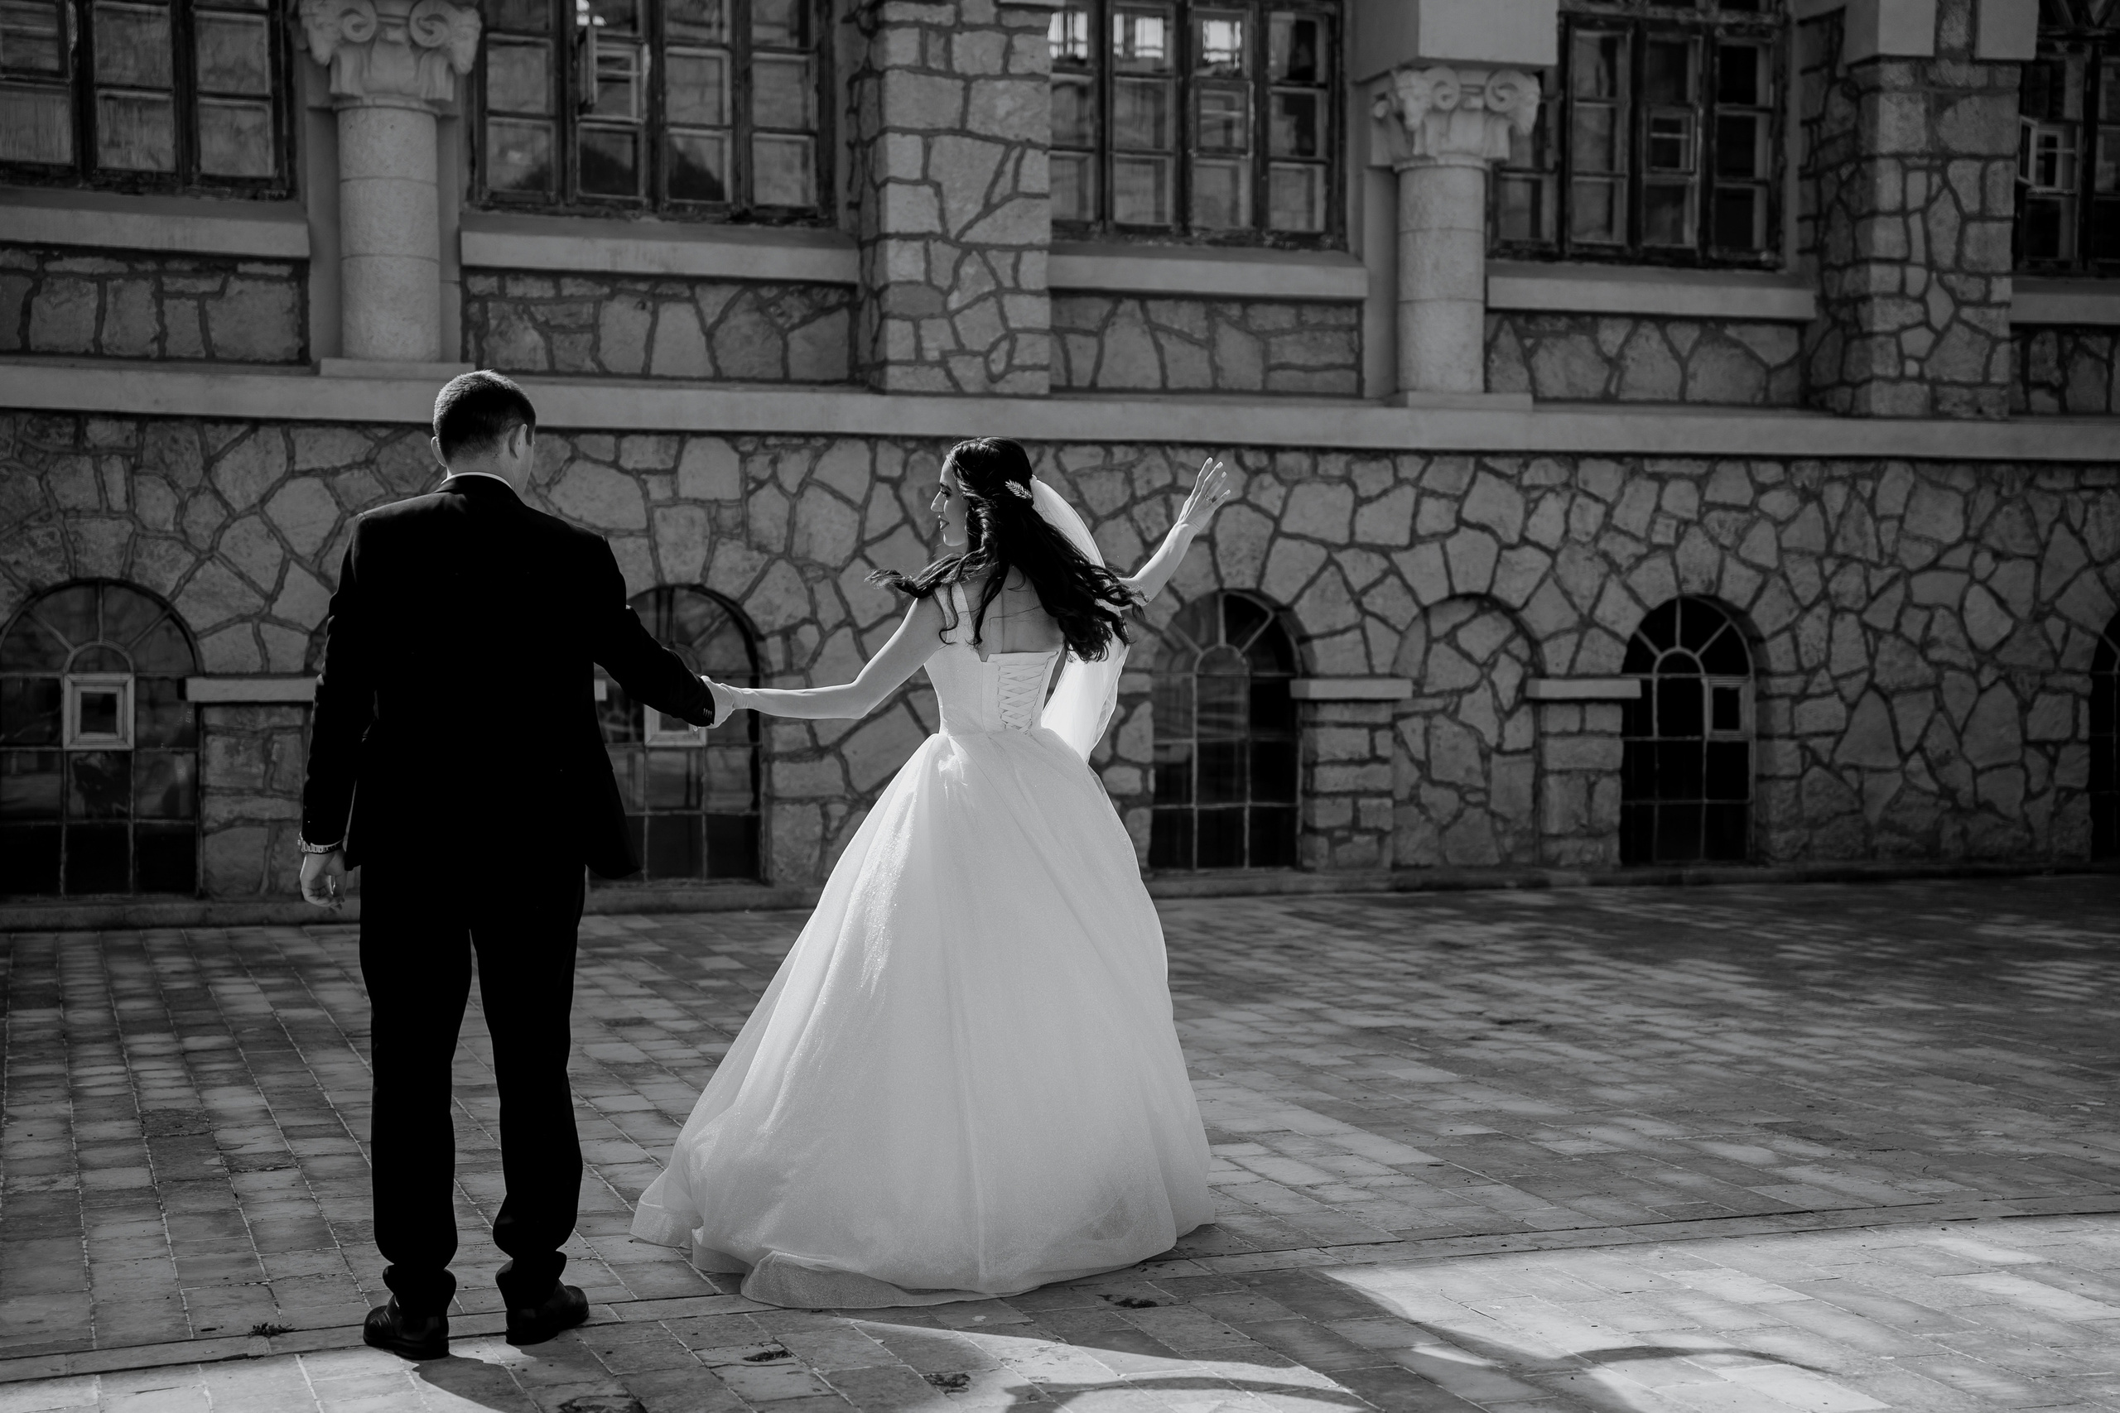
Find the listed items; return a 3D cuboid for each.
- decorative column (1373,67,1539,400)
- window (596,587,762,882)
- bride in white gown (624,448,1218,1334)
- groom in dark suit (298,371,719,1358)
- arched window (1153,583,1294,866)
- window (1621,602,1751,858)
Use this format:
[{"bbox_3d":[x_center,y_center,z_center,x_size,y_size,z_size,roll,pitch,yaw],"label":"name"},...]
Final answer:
[{"bbox_3d":[2.041,-2.443,14.667,0.700,1.720,0.660,0,2,-19],"label":"decorative column"},{"bbox_3d":[-1.812,0.130,13.417,0.830,1.400,0.150,0,2,-19],"label":"window"},{"bbox_3d":[-0.279,0.286,6.097,1.220,1.740,1.150,-1,2,-25],"label":"bride in white gown"},{"bbox_3d":[-1.044,0.275,5.336,0.760,1.800,0.480,0,2,-2],"label":"groom in dark suit"},{"bbox_3d":[0.813,0.121,14.304,0.840,1.410,0.150,0,2,-19],"label":"arched window"},{"bbox_3d":[3.329,0.129,15.149,0.850,1.420,0.150,0,2,-19],"label":"window"}]

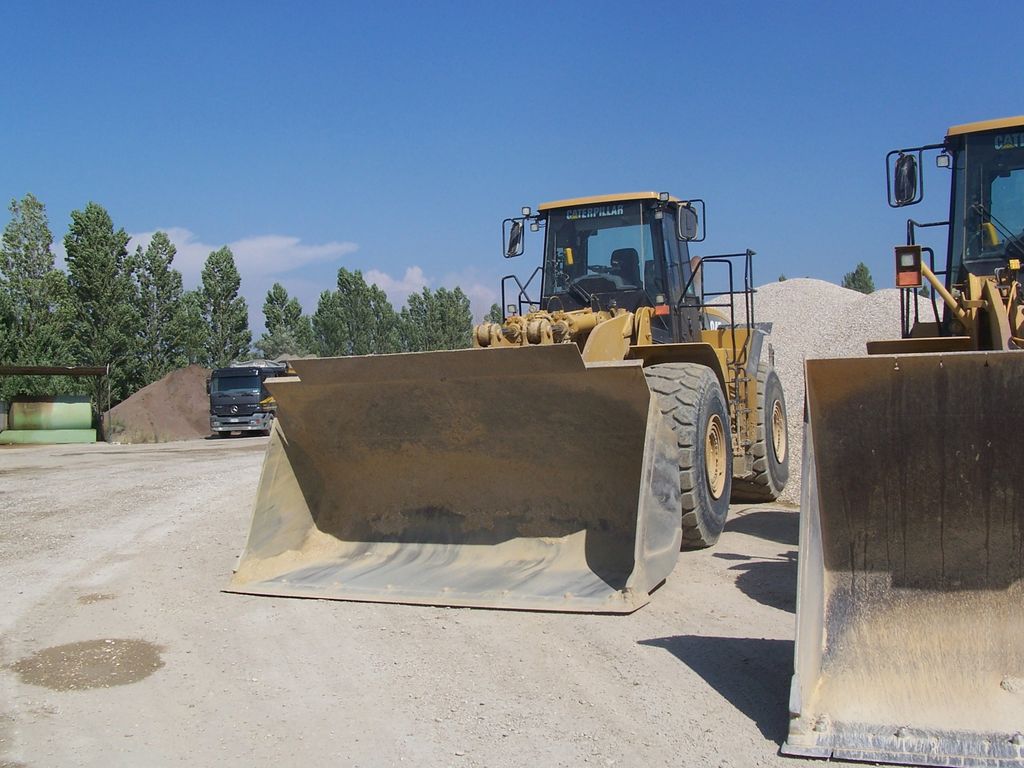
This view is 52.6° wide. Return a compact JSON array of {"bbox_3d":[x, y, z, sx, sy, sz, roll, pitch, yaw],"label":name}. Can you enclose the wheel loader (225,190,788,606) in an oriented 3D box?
[{"bbox_3d":[1.070,-0.281,11.745,3.416,3.712,9.306,-3,0,23],"label":"wheel loader"}]

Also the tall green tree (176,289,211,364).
[{"bbox_3d":[-20.741,-1.722,67.982,3.000,8.845,3.000,-2,0,-17],"label":"tall green tree"}]

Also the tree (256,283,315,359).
[{"bbox_3d":[-19.024,-2.960,87.977,5.200,11.342,5.200,-2,0,-12],"label":"tree"}]

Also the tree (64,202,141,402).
[{"bbox_3d":[-21.453,-3.485,54.975,4.600,12.322,4.600,-2,0,-21],"label":"tree"}]

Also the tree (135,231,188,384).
[{"bbox_3d":[-21.421,-3.391,63.976,3.900,12.203,3.900,-2,0,-19],"label":"tree"}]

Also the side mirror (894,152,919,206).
[{"bbox_3d":[3.220,-1.665,8.450,0.090,0.440,0.220,-2,0,-42],"label":"side mirror"}]

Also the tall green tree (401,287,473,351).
[{"bbox_3d":[-7.011,-3.482,97.977,6.900,11.503,6.900,-2,0,-4],"label":"tall green tree"}]

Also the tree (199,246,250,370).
[{"bbox_3d":[-19.404,-3.388,70.976,4.000,12.091,4.000,-2,0,-15],"label":"tree"}]

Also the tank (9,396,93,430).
[{"bbox_3d":[-21.617,1.382,48.500,3.750,1.600,1.600,-2,0,-24],"label":"tank"}]

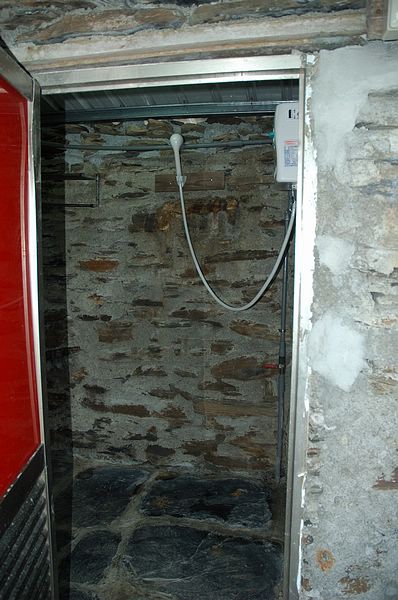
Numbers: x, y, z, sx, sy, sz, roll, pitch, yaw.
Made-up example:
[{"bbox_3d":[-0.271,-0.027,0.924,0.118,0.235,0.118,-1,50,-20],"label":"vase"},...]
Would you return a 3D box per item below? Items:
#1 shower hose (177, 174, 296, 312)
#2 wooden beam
[{"bbox_3d":[0.170,-0.293,2.247,0.608,0.712,0.244,1,8,10],"label":"shower hose"},{"bbox_3d":[-0.048,-0.632,2.415,0.376,0.088,0.035,1,8,10],"label":"wooden beam"}]

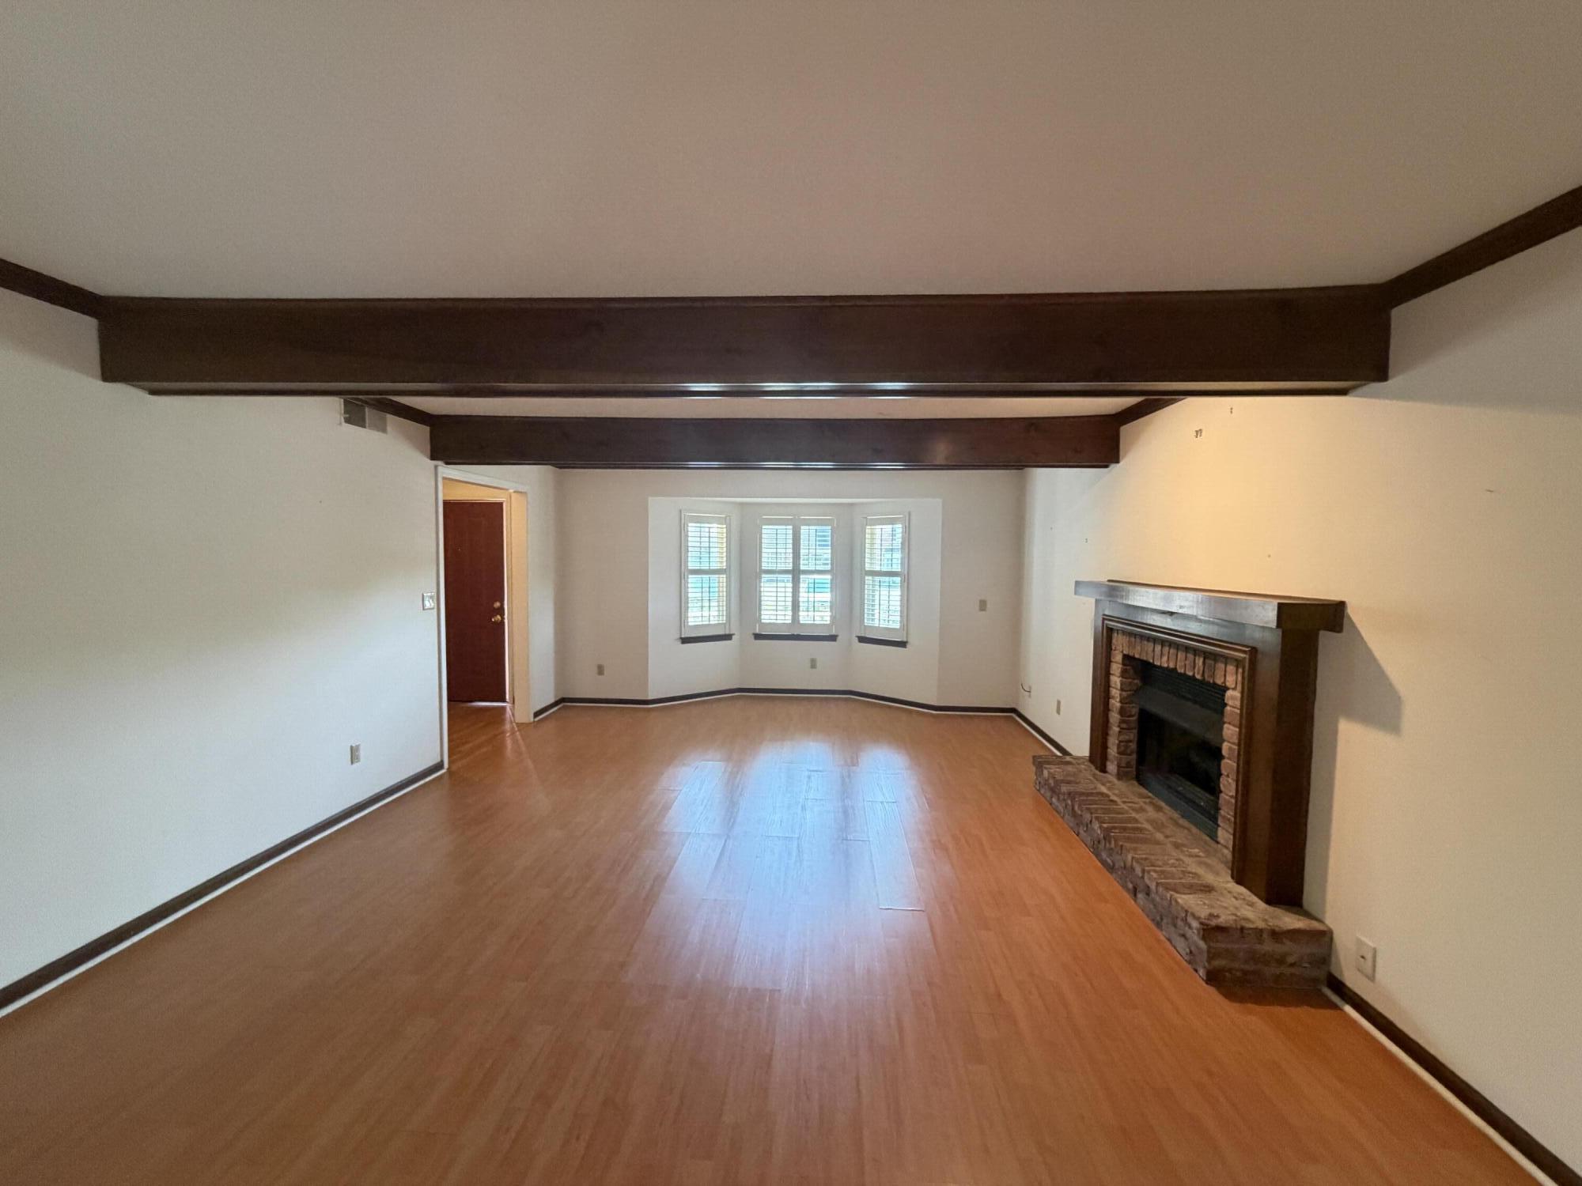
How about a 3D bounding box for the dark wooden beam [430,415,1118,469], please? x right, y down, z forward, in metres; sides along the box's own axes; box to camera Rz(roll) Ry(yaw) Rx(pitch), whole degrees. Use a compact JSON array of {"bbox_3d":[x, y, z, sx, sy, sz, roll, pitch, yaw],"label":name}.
[{"bbox_3d":[-0.172,-1.011,4.289,4.495,0.313,0.180,1,3,3],"label":"dark wooden beam"}]

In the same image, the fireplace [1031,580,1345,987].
[{"bbox_3d":[1.779,0.669,3.228,0.445,1.395,1.955,1,3,3],"label":"fireplace"}]

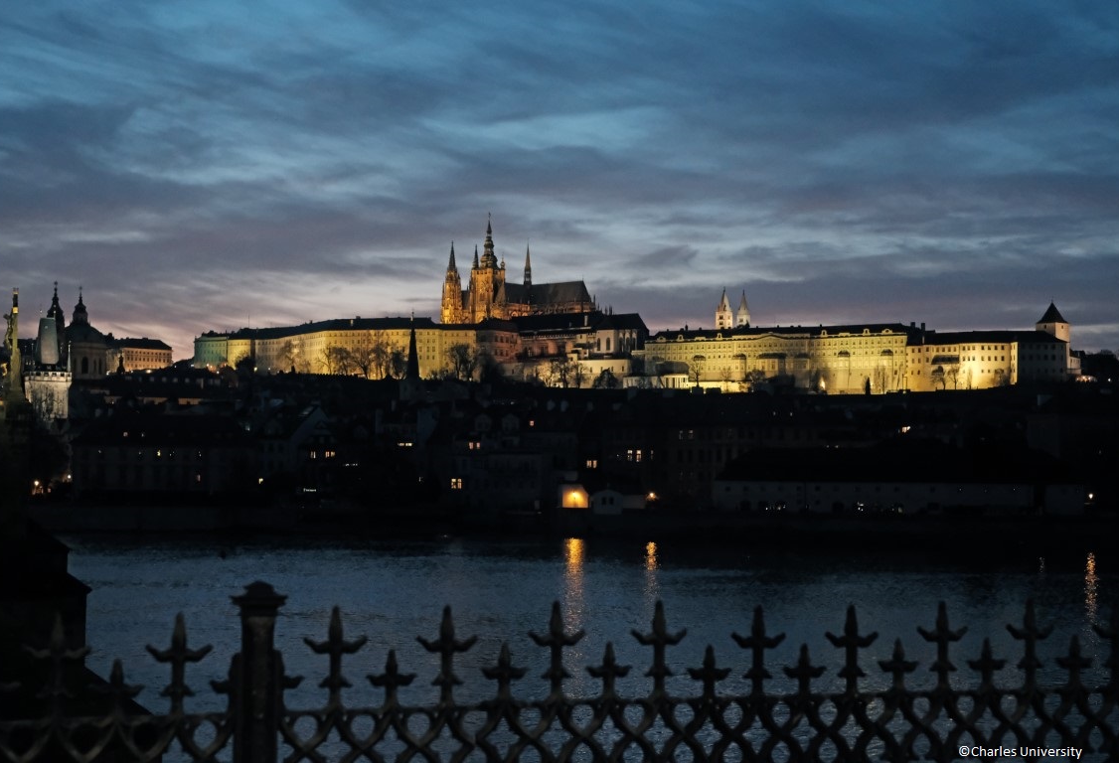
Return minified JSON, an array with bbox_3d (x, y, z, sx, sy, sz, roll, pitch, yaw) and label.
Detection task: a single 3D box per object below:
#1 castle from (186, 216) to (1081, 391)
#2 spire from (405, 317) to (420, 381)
[{"bbox_3d":[30.000,-45.764,1004.300,555.000,119.000,125.000,-2,-4,31],"label":"castle"},{"bbox_3d":[-55.664,-12.882,641.806,5.500,25.430,5.500,0,-3,-5],"label":"spire"}]

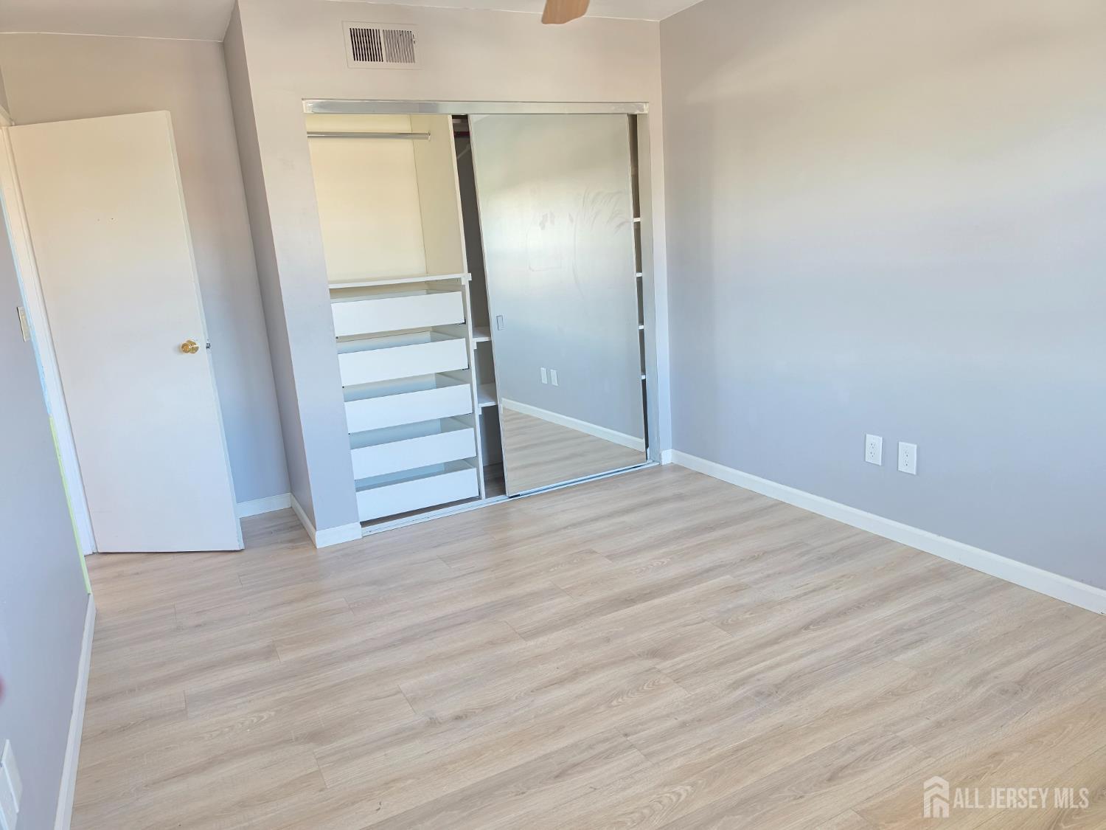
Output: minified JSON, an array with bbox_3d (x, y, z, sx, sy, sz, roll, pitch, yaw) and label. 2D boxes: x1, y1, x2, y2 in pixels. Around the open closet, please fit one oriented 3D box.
[{"bbox_3d":[-0.371,-0.578,4.094,1.830,2.010,0.700,-11,14,-26],"label":"open closet"}]

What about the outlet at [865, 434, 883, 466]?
[{"bbox_3d":[1.366,0.149,3.138,0.010,0.124,0.080,-11,14,-26],"label":"outlet"}]

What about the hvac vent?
[{"bbox_3d":[-0.755,-1.647,3.278,0.335,0.192,0.020,-11,14,-26],"label":"hvac vent"}]

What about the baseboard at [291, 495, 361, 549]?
[{"bbox_3d":[-1.205,0.522,3.868,0.225,0.090,0.760,-11,14,-26],"label":"baseboard"}]

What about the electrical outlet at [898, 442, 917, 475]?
[{"bbox_3d":[1.442,0.178,2.997,0.010,0.124,0.080,-11,14,-26],"label":"electrical outlet"}]

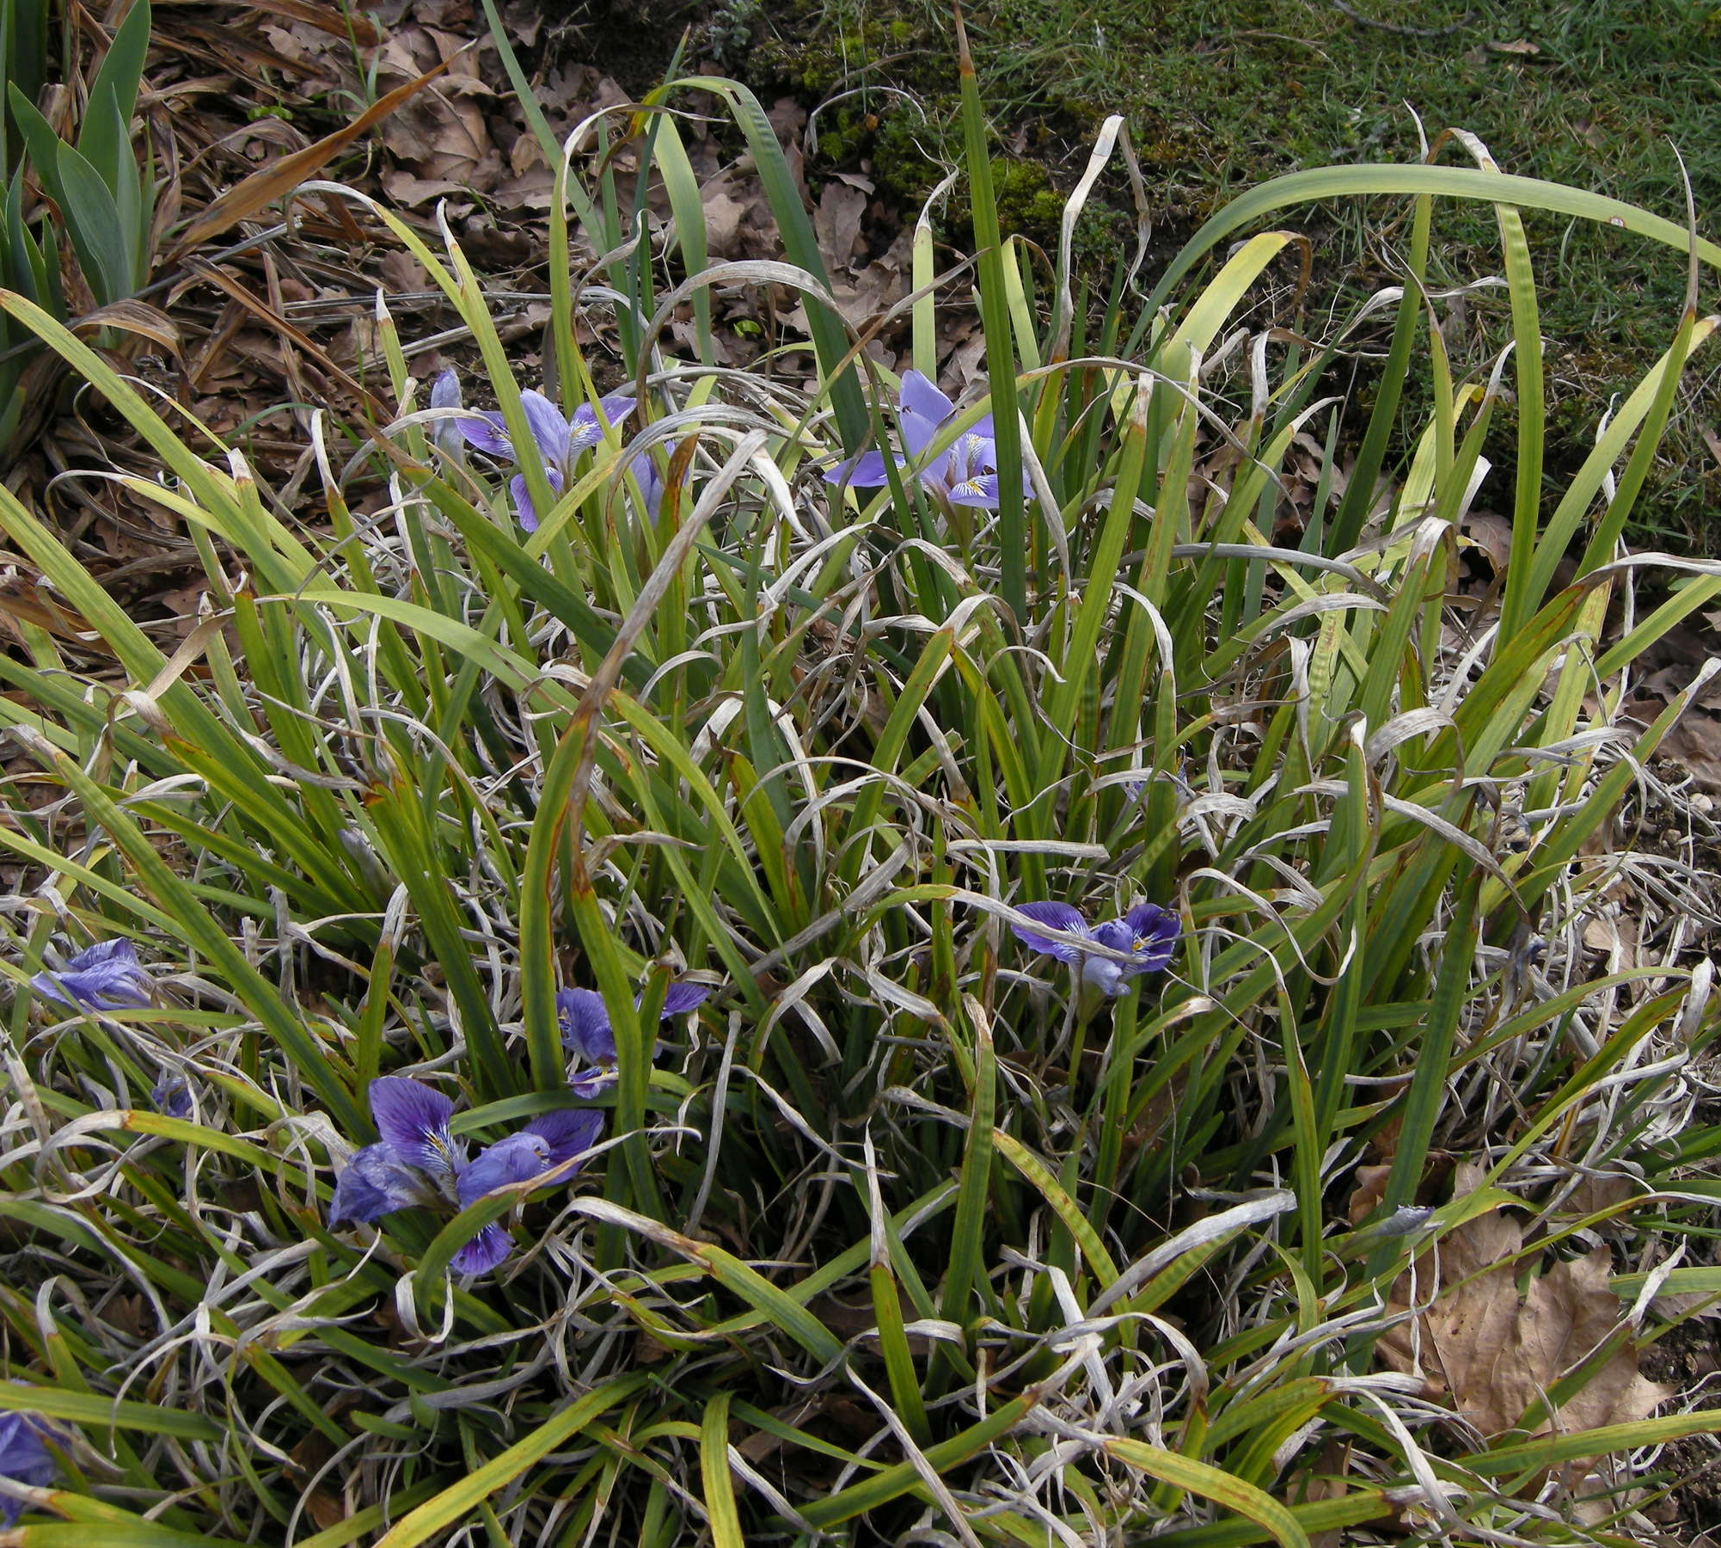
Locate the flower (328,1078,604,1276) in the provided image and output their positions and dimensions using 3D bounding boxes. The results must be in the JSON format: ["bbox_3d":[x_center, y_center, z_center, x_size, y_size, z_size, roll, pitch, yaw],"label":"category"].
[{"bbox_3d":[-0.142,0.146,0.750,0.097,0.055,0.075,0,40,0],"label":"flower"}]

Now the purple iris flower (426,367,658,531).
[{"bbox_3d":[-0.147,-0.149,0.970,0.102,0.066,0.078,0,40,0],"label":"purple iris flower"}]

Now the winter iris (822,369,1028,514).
[{"bbox_3d":[0.032,-0.152,0.960,0.092,0.060,0.078,0,40,0],"label":"winter iris"}]

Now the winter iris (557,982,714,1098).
[{"bbox_3d":[-0.089,0.106,0.830,0.066,0.045,0.058,0,40,0],"label":"winter iris"}]

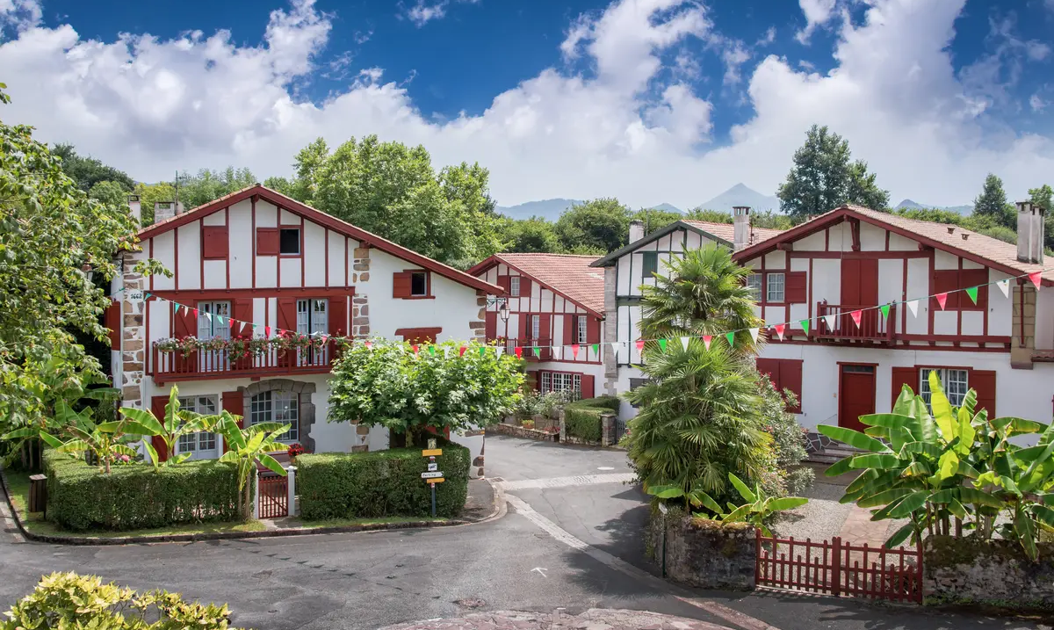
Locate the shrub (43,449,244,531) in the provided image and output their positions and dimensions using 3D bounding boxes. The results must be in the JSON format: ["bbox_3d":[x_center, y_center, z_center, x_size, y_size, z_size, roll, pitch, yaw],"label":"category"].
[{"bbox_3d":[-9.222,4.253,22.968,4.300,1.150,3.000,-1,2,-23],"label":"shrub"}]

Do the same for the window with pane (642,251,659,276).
[{"bbox_3d":[4.865,-2.009,36.950,0.671,0.986,0.100,2,3,34],"label":"window with pane"}]

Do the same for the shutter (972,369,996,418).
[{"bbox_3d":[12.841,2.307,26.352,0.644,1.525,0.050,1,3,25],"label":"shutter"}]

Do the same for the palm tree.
[{"bbox_3d":[3.903,1.617,21.300,3.200,6.340,3.100,0,3,0],"label":"palm tree"}]

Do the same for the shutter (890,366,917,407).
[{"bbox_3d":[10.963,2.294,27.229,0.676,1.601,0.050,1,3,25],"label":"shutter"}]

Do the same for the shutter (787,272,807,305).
[{"bbox_3d":[8.170,-0.825,28.413,0.596,0.986,0.050,1,3,25],"label":"shutter"}]

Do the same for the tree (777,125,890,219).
[{"bbox_3d":[20.074,-4.633,61.867,7.321,15.672,6.955,0,2,0],"label":"tree"}]

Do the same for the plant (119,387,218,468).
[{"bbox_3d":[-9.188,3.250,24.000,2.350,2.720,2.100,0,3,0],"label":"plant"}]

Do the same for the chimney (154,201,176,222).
[{"bbox_3d":[-10.418,-2.720,26.964,0.589,1.100,0.550,-1,2,-22],"label":"chimney"}]

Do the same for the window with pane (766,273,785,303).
[{"bbox_3d":[8.502,-0.930,32.000,0.660,1.020,0.100,2,3,26],"label":"window with pane"}]

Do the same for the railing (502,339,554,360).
[{"bbox_3d":[-0.055,1.425,39.000,2.200,0.920,0.900,2,4,30],"label":"railing"}]

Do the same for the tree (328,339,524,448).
[{"bbox_3d":[-2.557,2.630,23.725,4.706,4.022,4.000,-1,2,-22],"label":"tree"}]

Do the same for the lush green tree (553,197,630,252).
[{"bbox_3d":[5.259,-3.375,74.926,6.045,12.021,6.045,0,2,0],"label":"lush green tree"}]

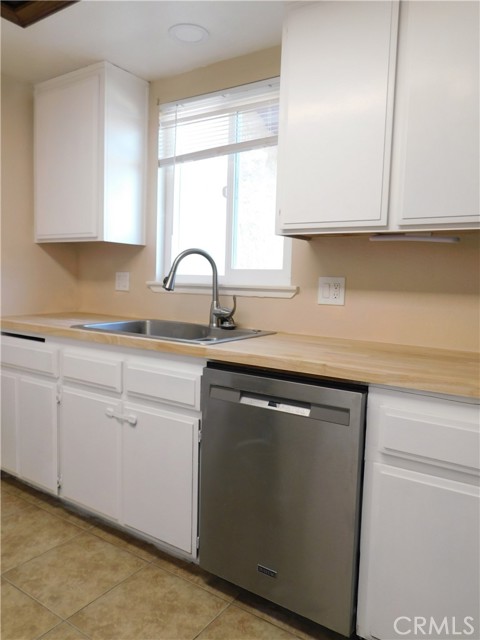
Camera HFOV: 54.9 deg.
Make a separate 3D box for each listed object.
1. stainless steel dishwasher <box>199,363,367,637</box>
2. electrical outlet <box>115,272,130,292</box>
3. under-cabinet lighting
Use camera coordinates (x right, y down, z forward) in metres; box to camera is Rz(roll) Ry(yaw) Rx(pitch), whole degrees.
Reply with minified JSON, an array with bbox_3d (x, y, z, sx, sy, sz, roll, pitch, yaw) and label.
[{"bbox_3d":[0.279,0.566,1.829,0.606,0.830,0.615,5,6,34],"label":"stainless steel dishwasher"},{"bbox_3d":[-0.724,-0.234,2.829,0.118,0.116,0.010,5,6,34],"label":"electrical outlet"},{"bbox_3d":[0.642,-0.300,1.711,0.325,0.030,0.050,5,6,34],"label":"under-cabinet lighting"}]

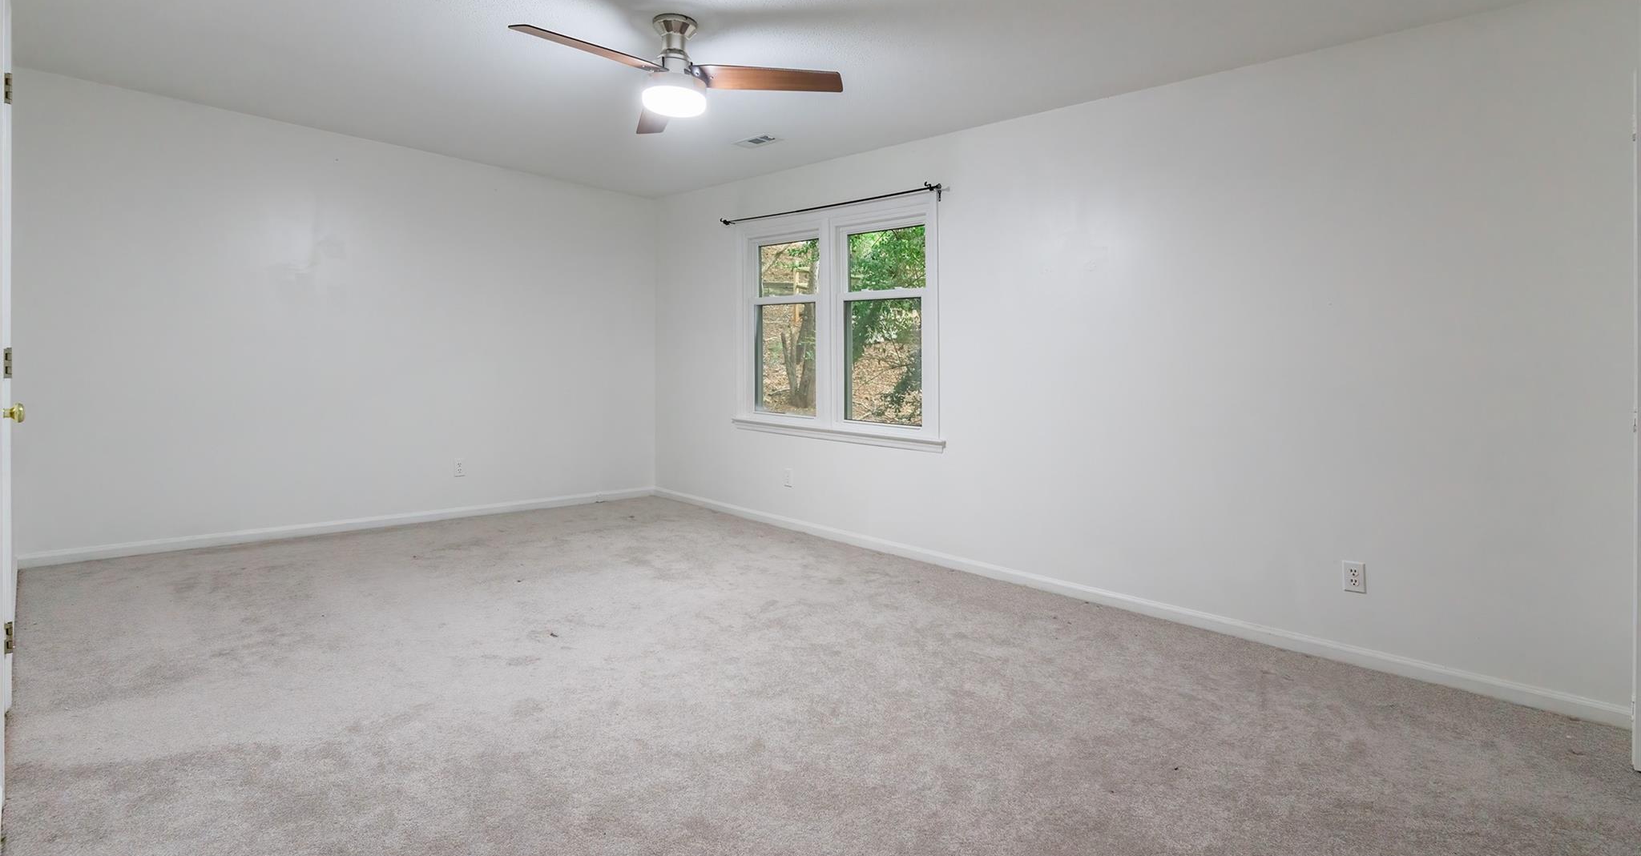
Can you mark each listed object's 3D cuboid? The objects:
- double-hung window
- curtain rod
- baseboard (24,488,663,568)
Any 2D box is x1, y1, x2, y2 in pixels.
[{"bbox_3d":[0.037,-0.674,4.715,1.764,1.470,0.120,6,6,42],"label":"double-hung window"},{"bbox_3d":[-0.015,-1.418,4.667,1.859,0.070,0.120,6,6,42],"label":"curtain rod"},{"bbox_3d":[-2.634,0.587,4.789,3.549,0.075,0.020,-3,5,-45],"label":"baseboard"}]

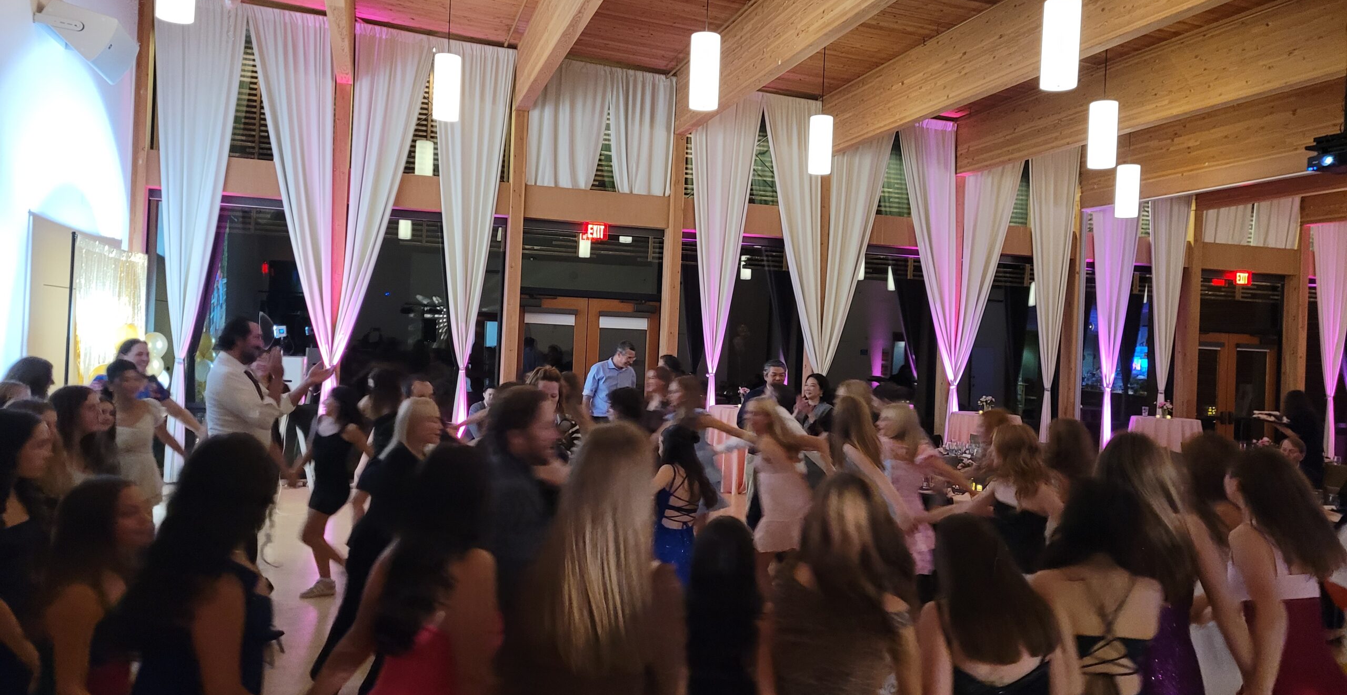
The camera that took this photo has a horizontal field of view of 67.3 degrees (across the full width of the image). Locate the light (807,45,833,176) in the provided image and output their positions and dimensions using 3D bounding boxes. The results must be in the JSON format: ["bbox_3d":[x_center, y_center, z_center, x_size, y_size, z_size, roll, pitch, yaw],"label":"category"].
[{"bbox_3d":[1.697,-2.730,11.525,0.265,1.530,0.265,2,0,-16],"label":"light"}]

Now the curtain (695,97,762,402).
[{"bbox_3d":[0.632,-0.827,13.643,0.995,5.360,0.250,2,0,-16],"label":"curtain"}]

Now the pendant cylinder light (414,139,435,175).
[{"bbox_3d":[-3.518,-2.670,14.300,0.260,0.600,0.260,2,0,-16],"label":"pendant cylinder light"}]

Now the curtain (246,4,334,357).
[{"bbox_3d":[-4.584,-1.191,12.104,1.168,5.644,0.250,2,0,-16],"label":"curtain"}]

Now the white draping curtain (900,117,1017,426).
[{"bbox_3d":[4.072,-0.622,14.658,2.003,5.244,0.270,2,0,-16],"label":"white draping curtain"}]

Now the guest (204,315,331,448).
[{"bbox_3d":[-2.193,0.761,5.402,0.640,1.834,0.500,2,0,-10],"label":"guest"}]

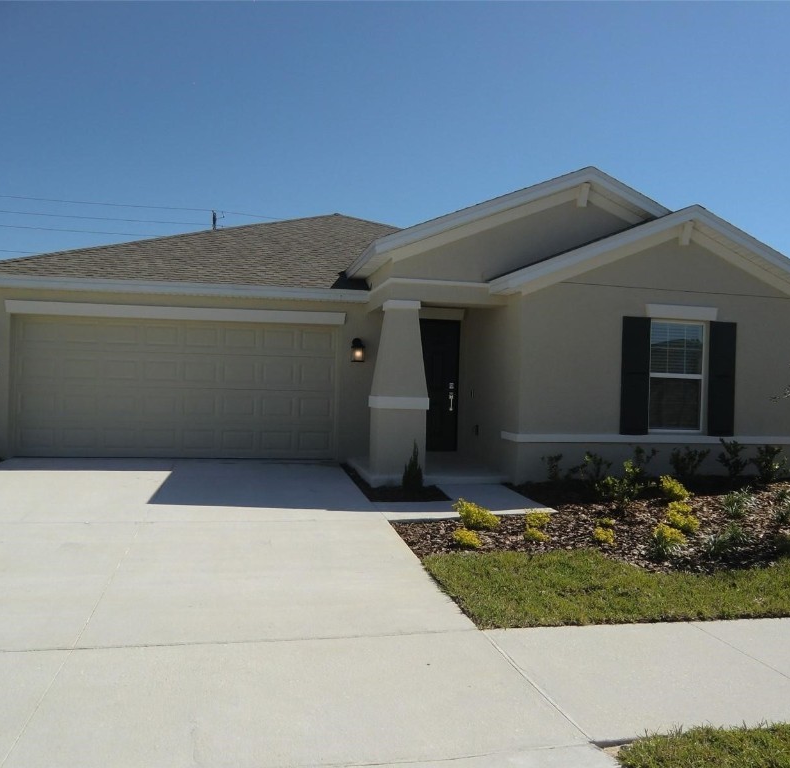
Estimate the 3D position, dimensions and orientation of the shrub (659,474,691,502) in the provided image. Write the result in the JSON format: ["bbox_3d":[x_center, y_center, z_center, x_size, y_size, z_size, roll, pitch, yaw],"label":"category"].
[{"bbox_3d":[3.495,1.279,8.756,0.380,0.330,0.370,1,0,-12],"label":"shrub"}]

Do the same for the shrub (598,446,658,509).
[{"bbox_3d":[2.792,1.086,8.402,0.680,0.700,0.600,1,0,-12],"label":"shrub"}]

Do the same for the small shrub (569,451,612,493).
[{"bbox_3d":[2.579,1.129,9.297,0.540,0.520,0.480,1,0,-12],"label":"small shrub"}]

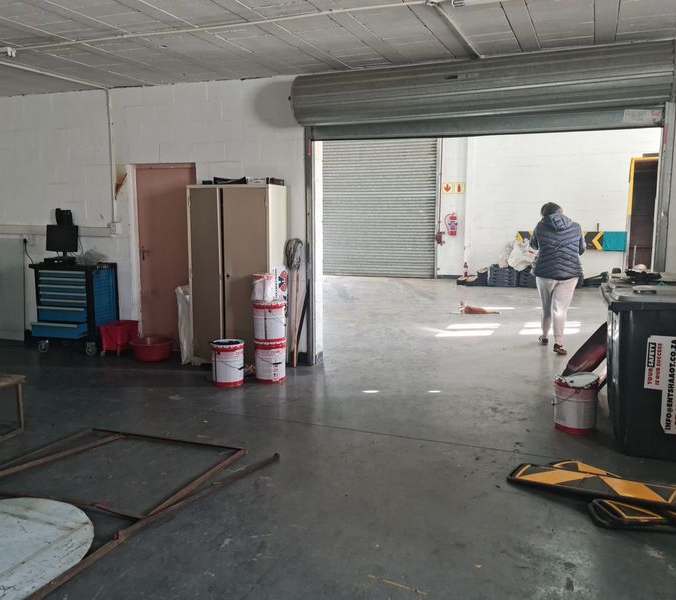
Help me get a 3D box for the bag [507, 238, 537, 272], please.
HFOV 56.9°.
[{"bbox_3d":[4.009,-0.962,13.520,0.616,0.679,0.500,3,8,22],"label":"bag"}]

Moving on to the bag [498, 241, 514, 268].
[{"bbox_3d":[3.783,-1.013,13.824,0.420,0.609,0.400,3,8,22],"label":"bag"}]

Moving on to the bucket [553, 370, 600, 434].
[{"bbox_3d":[1.717,0.738,4.480,0.300,0.370,0.300,3,8,21],"label":"bucket"}]

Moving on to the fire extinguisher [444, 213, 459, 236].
[{"bbox_3d":[2.725,-1.796,14.877,0.270,0.561,0.190,3,8,22],"label":"fire extinguisher"}]

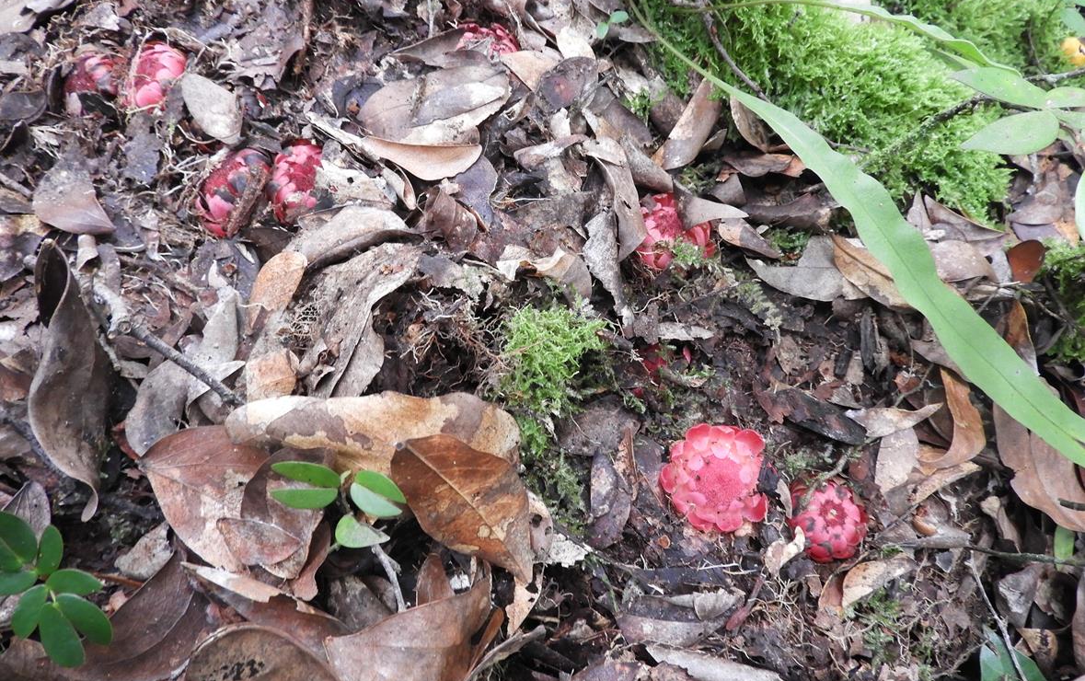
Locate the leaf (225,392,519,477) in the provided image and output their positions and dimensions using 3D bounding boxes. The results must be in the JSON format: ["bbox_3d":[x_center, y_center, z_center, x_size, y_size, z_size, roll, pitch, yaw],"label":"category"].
[{"bbox_3d":[-0.097,0.052,0.427,0.169,0.022,0.047,4,60,3],"label":"leaf"}]

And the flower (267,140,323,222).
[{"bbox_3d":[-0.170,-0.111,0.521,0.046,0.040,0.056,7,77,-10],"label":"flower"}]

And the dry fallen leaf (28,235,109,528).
[{"bbox_3d":[-0.276,0.021,0.437,0.042,0.036,0.165,-21,65,-10],"label":"dry fallen leaf"}]

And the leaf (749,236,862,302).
[{"bbox_3d":[0.171,-0.046,0.488,0.075,0.014,0.047,14,66,6],"label":"leaf"}]

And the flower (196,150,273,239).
[{"bbox_3d":[-0.211,-0.101,0.516,0.043,0.037,0.055,29,82,22],"label":"flower"}]

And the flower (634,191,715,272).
[{"bbox_3d":[0.088,-0.073,0.502,0.053,0.038,0.053,-5,69,7],"label":"flower"}]

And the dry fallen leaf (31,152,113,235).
[{"bbox_3d":[-0.354,-0.107,0.565,0.103,0.016,0.050,39,65,22],"label":"dry fallen leaf"}]

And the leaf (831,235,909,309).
[{"bbox_3d":[0.230,-0.047,0.521,0.038,0.016,0.076,-34,65,-18],"label":"leaf"}]

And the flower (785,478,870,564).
[{"bbox_3d":[0.157,0.100,0.413,0.045,0.037,0.046,-7,64,10],"label":"flower"}]

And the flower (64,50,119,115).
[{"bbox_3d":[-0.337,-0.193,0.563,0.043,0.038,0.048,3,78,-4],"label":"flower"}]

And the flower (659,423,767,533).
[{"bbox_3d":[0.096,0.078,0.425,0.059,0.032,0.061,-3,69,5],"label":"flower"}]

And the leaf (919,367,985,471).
[{"bbox_3d":[0.240,0.046,0.438,0.033,0.022,0.064,14,63,7],"label":"leaf"}]

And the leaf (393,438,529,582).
[{"bbox_3d":[-0.039,0.085,0.396,0.103,0.022,0.052,41,71,18],"label":"leaf"}]

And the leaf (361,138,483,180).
[{"bbox_3d":[-0.098,-0.142,0.588,0.096,0.018,0.039,6,67,2],"label":"leaf"}]

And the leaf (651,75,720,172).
[{"bbox_3d":[0.120,-0.172,0.602,0.032,0.016,0.089,22,75,16],"label":"leaf"}]

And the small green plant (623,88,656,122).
[{"bbox_3d":[0.081,-0.195,0.627,0.028,0.026,0.025,0,52,0],"label":"small green plant"}]

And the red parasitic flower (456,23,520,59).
[{"bbox_3d":[-0.043,-0.231,0.588,0.048,0.033,0.042,0,63,0],"label":"red parasitic flower"}]

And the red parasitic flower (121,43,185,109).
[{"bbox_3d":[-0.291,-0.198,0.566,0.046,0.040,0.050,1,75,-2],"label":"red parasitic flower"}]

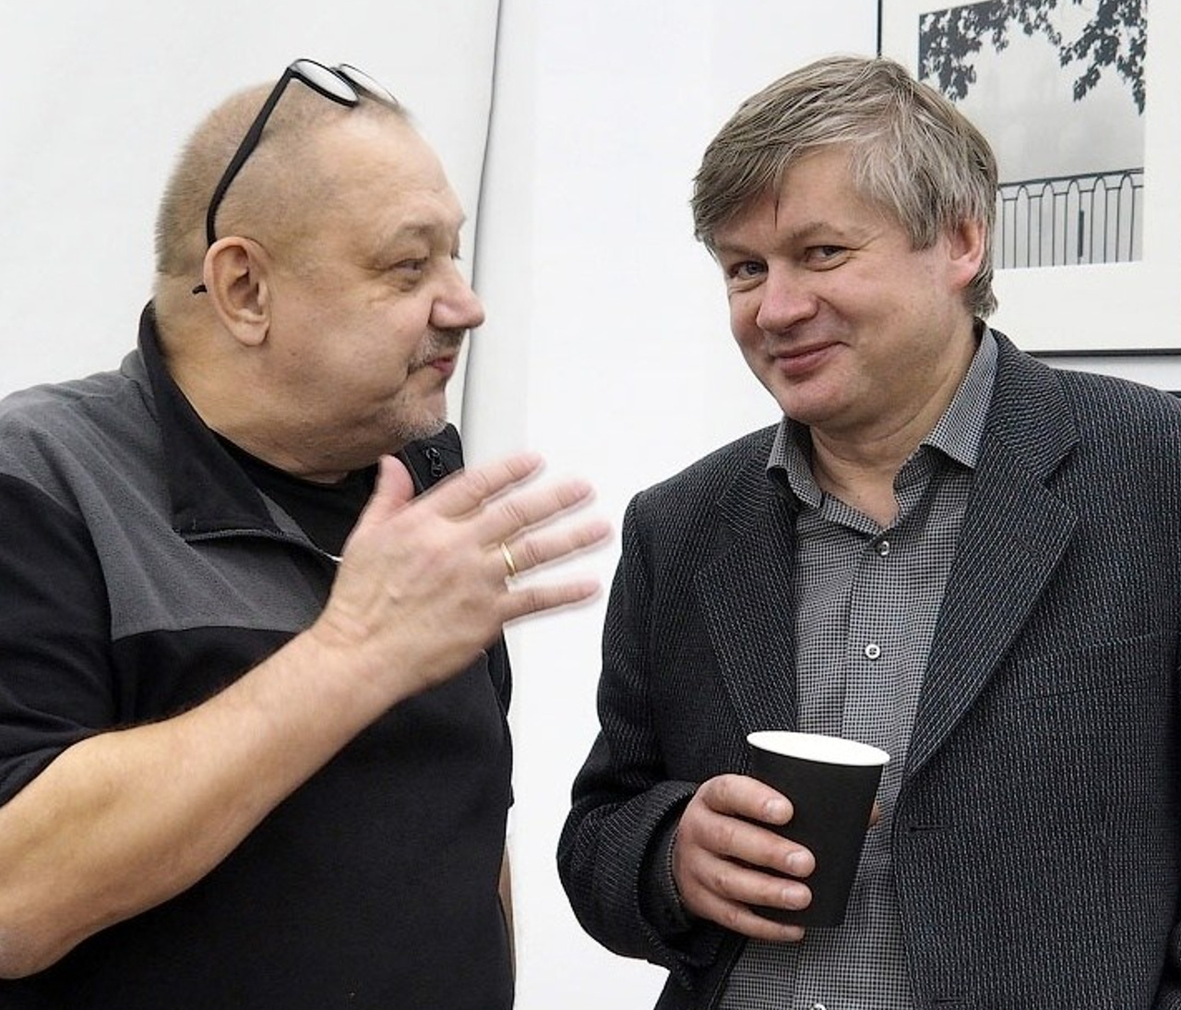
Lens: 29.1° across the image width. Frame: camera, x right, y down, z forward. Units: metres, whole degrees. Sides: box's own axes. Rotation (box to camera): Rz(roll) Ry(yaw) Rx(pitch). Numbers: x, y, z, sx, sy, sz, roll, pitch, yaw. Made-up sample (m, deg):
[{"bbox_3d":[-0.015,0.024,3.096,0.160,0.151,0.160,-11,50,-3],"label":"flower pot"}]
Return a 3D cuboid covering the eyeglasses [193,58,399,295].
[{"bbox_3d":[-0.192,-0.210,1.468,0.049,0.149,0.144,37,17,8],"label":"eyeglasses"}]

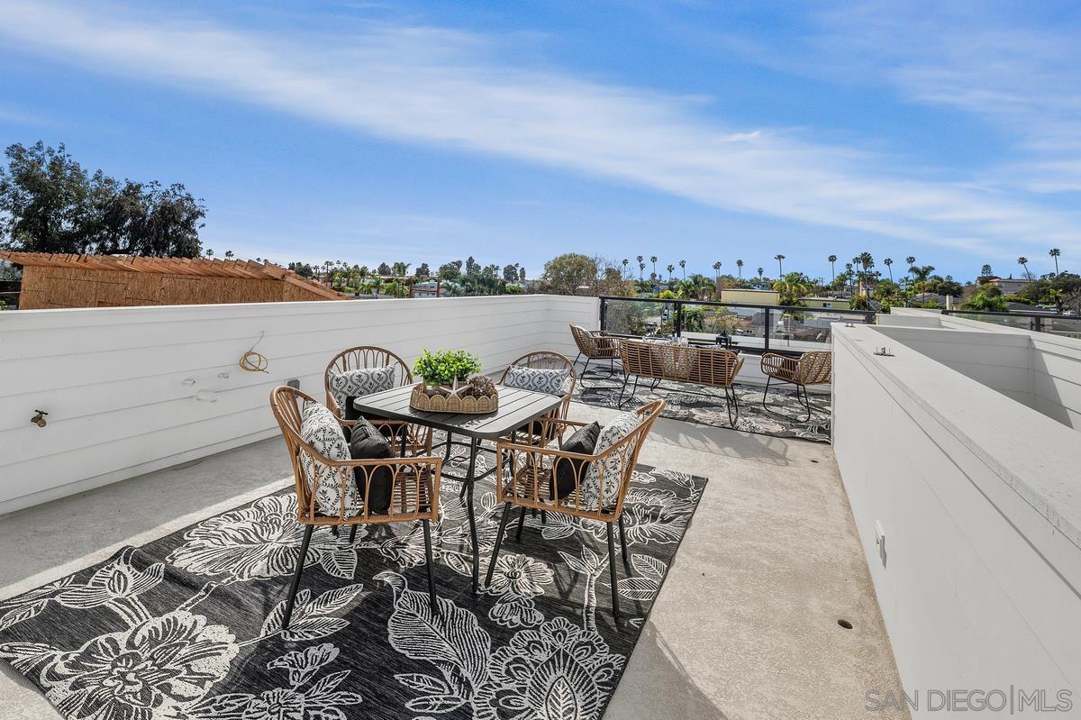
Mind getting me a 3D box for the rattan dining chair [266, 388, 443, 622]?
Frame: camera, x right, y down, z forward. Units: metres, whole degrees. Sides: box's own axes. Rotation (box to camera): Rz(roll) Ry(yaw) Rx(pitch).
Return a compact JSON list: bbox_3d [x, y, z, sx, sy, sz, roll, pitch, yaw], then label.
[{"bbox_3d":[-0.755,0.593,2.188,0.660,0.870,0.570,0,10,-9],"label":"rattan dining chair"}]

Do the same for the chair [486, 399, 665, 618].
[{"bbox_3d":[0.175,0.610,2.262,0.650,0.860,0.560,5,10,21],"label":"chair"}]

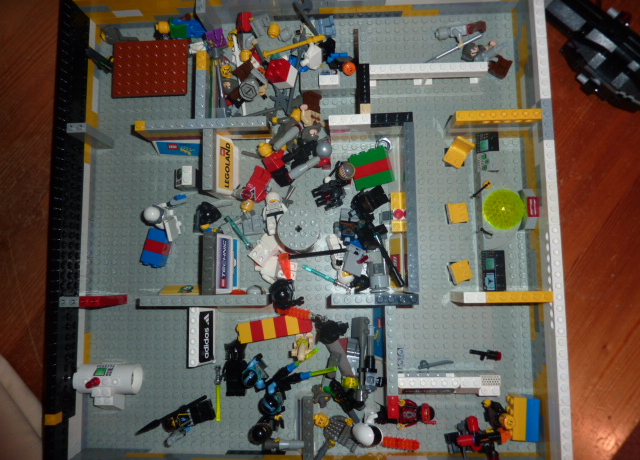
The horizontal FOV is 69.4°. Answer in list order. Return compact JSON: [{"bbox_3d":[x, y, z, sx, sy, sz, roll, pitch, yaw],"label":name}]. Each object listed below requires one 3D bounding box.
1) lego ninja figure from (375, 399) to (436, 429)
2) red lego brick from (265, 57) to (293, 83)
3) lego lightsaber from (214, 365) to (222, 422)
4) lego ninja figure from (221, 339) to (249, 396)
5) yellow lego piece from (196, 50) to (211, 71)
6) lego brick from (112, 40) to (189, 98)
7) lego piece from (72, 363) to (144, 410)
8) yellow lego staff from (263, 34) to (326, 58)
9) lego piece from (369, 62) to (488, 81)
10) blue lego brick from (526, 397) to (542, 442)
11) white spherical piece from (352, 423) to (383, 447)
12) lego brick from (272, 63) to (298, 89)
[{"bbox_3d":[0.068,0.146,0.366,0.047,0.013,0.024,-2,84,3],"label":"lego ninja figure"},{"bbox_3d":[-0.035,-0.133,0.385,0.016,0.011,0.016,7,79,36],"label":"red lego brick"},{"bbox_3d":[-0.083,0.135,0.380,0.005,0.005,0.044,-1,84,3],"label":"lego lightsaber"},{"bbox_3d":[-0.069,0.113,0.378,0.022,0.013,0.044,-1,84,3],"label":"lego ninja figure"},{"bbox_3d":[-0.096,-0.136,0.377,0.008,0.011,0.016,-1,85,2],"label":"yellow lego piece"},{"bbox_3d":[-0.143,-0.137,0.391,0.064,0.005,0.048,-1,84,3],"label":"lego brick"},{"bbox_3d":[-0.174,0.130,0.376,0.051,0.027,0.040,-1,84,3],"label":"lego piece"},{"bbox_3d":[-0.021,-0.158,0.398,0.056,0.005,0.005,-11,84,12],"label":"yellow lego staff"},{"bbox_3d":[0.089,-0.132,0.380,0.096,0.011,0.008,0,84,3],"label":"lego piece"},{"bbox_3d":[0.164,0.147,0.363,0.010,0.016,0.032,4,85,3],"label":"blue lego brick"},{"bbox_3d":[0.038,0.163,0.366,0.022,0.016,0.017,-1,85,2],"label":"white spherical piece"},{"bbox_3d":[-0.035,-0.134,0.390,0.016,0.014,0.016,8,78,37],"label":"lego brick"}]

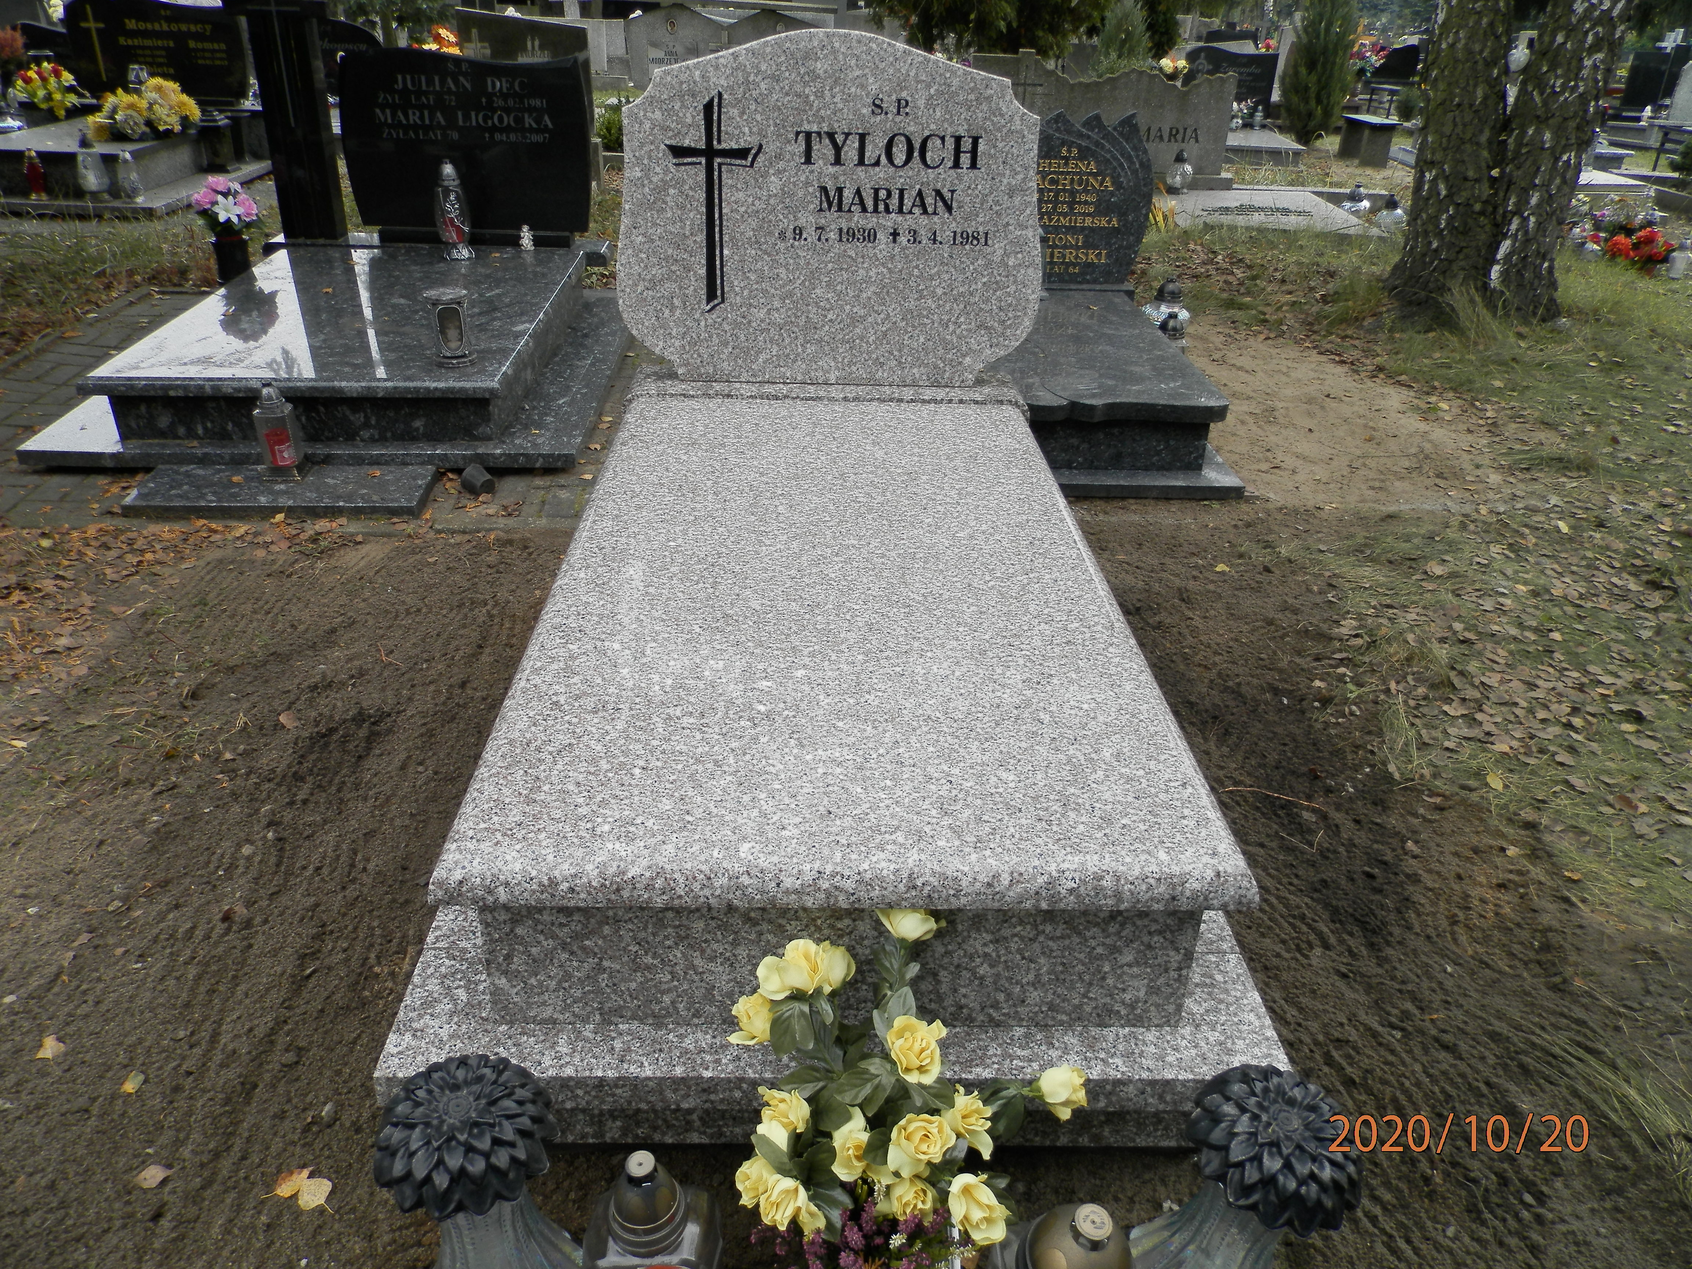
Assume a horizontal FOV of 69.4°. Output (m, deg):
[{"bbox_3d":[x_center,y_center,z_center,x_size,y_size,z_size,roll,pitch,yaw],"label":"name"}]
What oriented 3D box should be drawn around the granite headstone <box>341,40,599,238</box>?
[{"bbox_3d":[-1.433,-1.878,4.677,0.910,0.654,0.080,1,27,-2],"label":"granite headstone"}]

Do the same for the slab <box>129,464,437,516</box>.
[{"bbox_3d":[-1.537,-0.397,3.337,0.750,0.036,0.310,0,29,-3],"label":"slab"}]

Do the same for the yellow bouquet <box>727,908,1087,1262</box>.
[{"bbox_3d":[0.065,0.529,1.407,0.380,0.290,0.310,0,29,-3],"label":"yellow bouquet"}]

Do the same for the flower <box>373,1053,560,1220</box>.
[{"bbox_3d":[-0.294,0.393,0.968,0.140,0.070,0.140,1,28,-2],"label":"flower"}]

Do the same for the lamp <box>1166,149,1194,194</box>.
[{"bbox_3d":[1.980,-2.753,7.238,0.155,0.228,0.155,6,28,8],"label":"lamp"}]

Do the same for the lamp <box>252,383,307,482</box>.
[{"bbox_3d":[-1.364,-0.492,2.946,0.089,0.222,0.089,0,28,-4],"label":"lamp"}]

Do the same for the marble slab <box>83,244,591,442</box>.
[{"bbox_3d":[-1.414,-0.914,3.706,1.020,0.215,1.430,0,28,-3],"label":"marble slab"}]

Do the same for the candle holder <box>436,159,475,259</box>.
[{"bbox_3d":[-1.325,-1.431,4.111,0.112,0.316,0.112,-3,28,-9],"label":"candle holder"}]

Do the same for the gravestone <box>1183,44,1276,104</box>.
[{"bbox_3d":[3.081,-4.419,9.820,0.760,0.560,0.100,0,29,-3],"label":"gravestone"}]

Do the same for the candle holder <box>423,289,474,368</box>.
[{"bbox_3d":[-1.115,-0.867,3.458,0.122,0.195,0.122,-2,30,-8],"label":"candle holder"}]

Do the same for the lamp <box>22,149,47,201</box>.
[{"bbox_3d":[-4.117,-2.337,6.205,0.105,0.240,0.105,0,29,-3],"label":"lamp"}]

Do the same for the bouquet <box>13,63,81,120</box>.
[{"bbox_3d":[-4.548,-3.110,6.973,0.350,0.300,0.270,-7,29,-17],"label":"bouquet"}]

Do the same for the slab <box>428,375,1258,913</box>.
[{"bbox_3d":[-0.018,-0.154,2.031,0.855,0.060,1.776,1,28,-2],"label":"slab"}]

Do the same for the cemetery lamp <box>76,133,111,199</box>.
[{"bbox_3d":[-3.833,-2.393,6.231,0.145,0.325,0.145,0,29,-3],"label":"cemetery lamp"}]

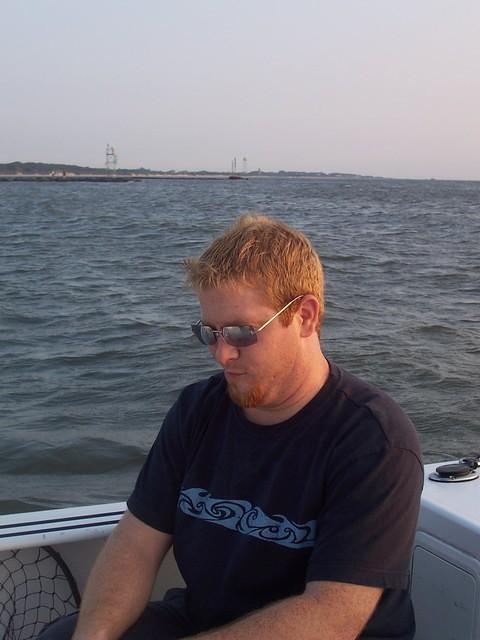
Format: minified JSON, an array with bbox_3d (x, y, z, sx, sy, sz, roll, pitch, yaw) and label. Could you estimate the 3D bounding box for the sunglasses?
[{"bbox_3d":[0.014,-0.001,1.585,0.137,0.042,0.138,2,25,42],"label":"sunglasses"}]

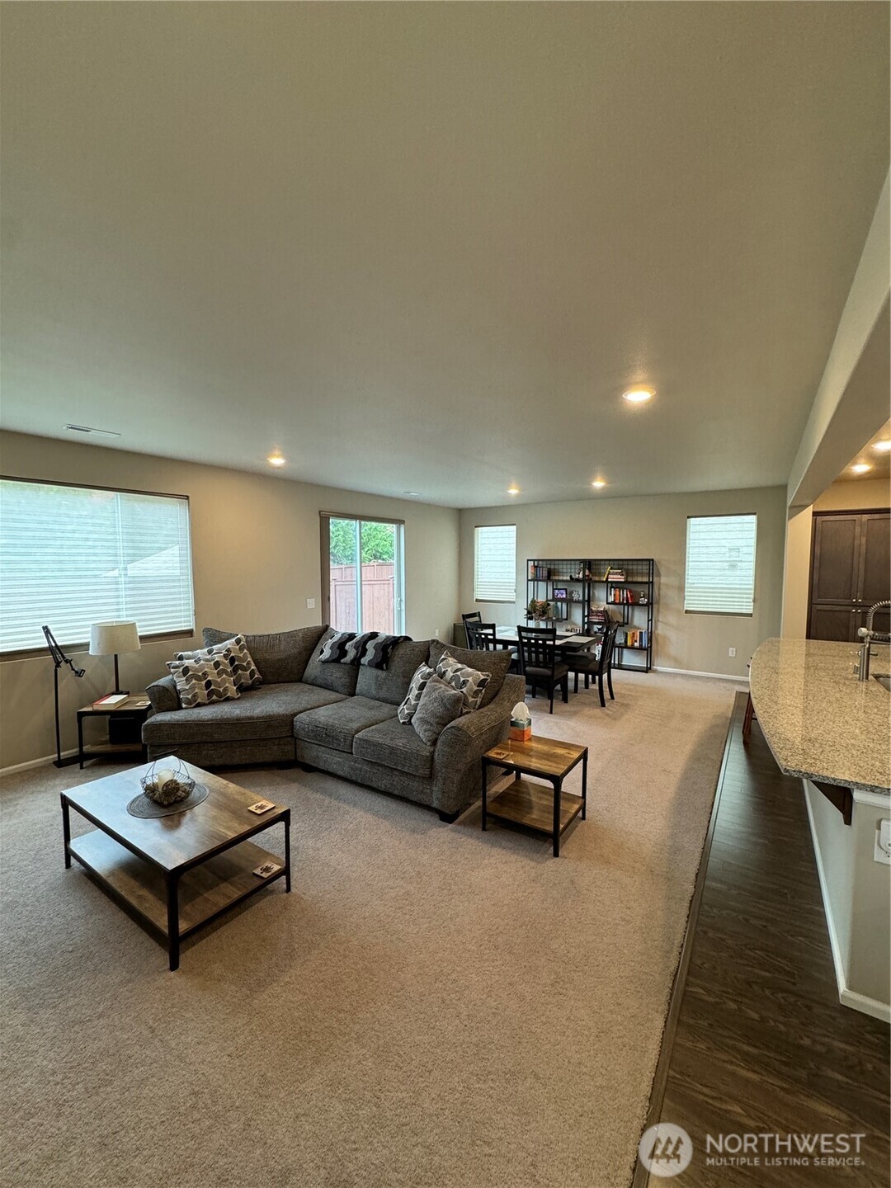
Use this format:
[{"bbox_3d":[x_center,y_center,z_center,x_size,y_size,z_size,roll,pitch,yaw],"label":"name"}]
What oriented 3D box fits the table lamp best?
[{"bbox_3d":[-2.996,0.608,4.378,0.385,0.680,0.385,0,4,-7],"label":"table lamp"}]

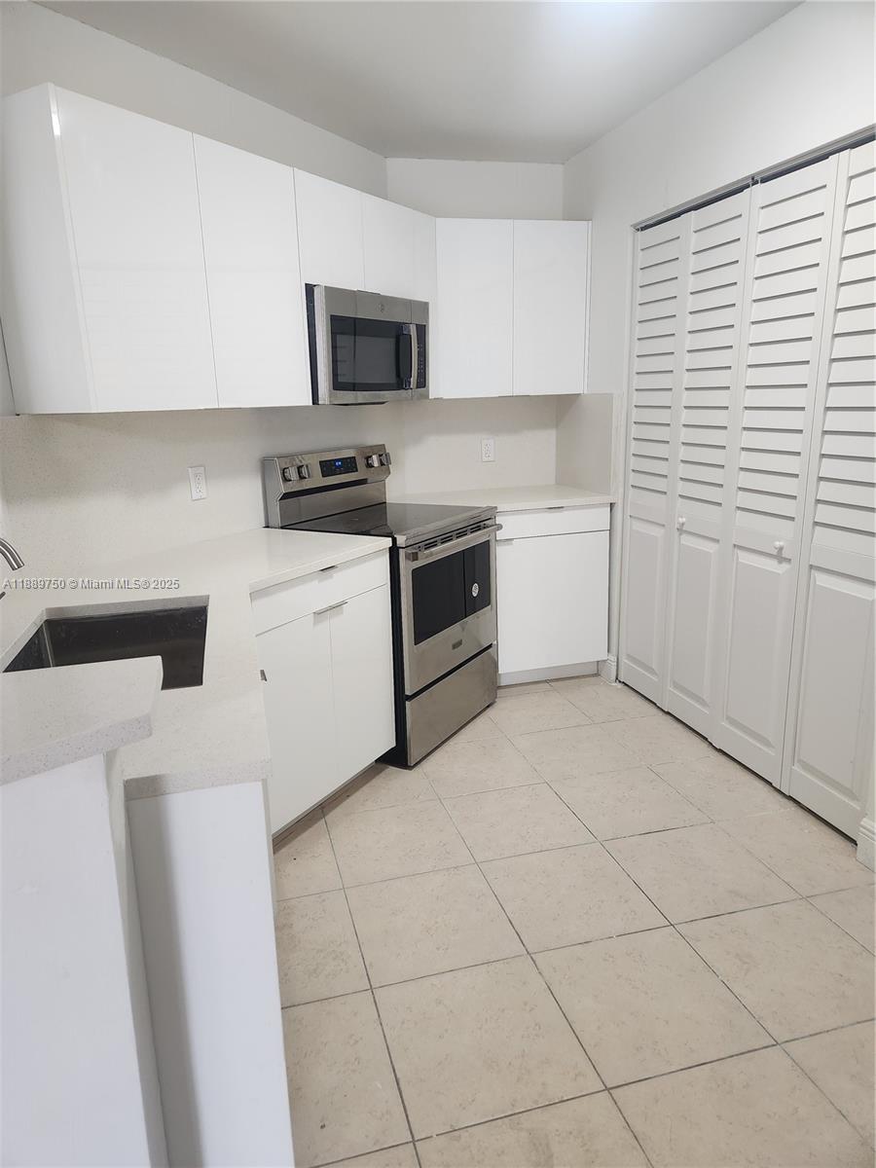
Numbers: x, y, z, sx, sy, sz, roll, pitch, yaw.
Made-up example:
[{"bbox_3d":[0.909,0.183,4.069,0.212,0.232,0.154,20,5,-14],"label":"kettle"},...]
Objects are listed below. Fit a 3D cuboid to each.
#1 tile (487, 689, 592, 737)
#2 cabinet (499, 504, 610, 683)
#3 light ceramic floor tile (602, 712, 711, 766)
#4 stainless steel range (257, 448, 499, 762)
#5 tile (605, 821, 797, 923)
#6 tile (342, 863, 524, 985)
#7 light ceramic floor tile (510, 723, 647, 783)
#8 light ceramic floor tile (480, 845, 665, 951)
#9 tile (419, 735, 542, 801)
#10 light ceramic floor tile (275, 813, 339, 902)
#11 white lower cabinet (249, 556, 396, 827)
[{"bbox_3d":[0.426,0.578,3.476,0.406,0.010,0.406,-4,14,-15],"label":"tile"},{"bbox_3d":[0.486,0.012,4.051,0.600,0.870,0.610,-5,14,-15],"label":"cabinet"},{"bbox_3d":[0.944,0.647,3.244,0.395,0.010,0.413,-5,14,-15],"label":"light ceramic floor tile"},{"bbox_3d":[-0.190,0.037,3.315,0.692,1.190,0.760,7,15,30],"label":"stainless steel range"},{"bbox_3d":[0.771,0.854,2.322,0.406,0.010,0.406,-4,14,-15],"label":"tile"},{"bbox_3d":[-0.019,0.915,2.107,0.406,0.010,0.406,-4,14,-15],"label":"tile"},{"bbox_3d":[0.541,0.670,3.091,0.406,0.010,0.406,-4,14,-15],"label":"light ceramic floor tile"},{"bbox_3d":[0.374,0.884,2.216,0.406,0.010,0.406,-4,14,-15],"label":"light ceramic floor tile"},{"bbox_3d":[0.154,0.714,3.034,0.413,0.010,0.413,-5,14,-15],"label":"tile"},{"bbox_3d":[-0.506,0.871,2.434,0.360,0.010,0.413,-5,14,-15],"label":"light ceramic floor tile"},{"bbox_3d":[-0.617,0.341,2.773,0.595,0.870,0.745,7,15,30],"label":"white lower cabinet"}]

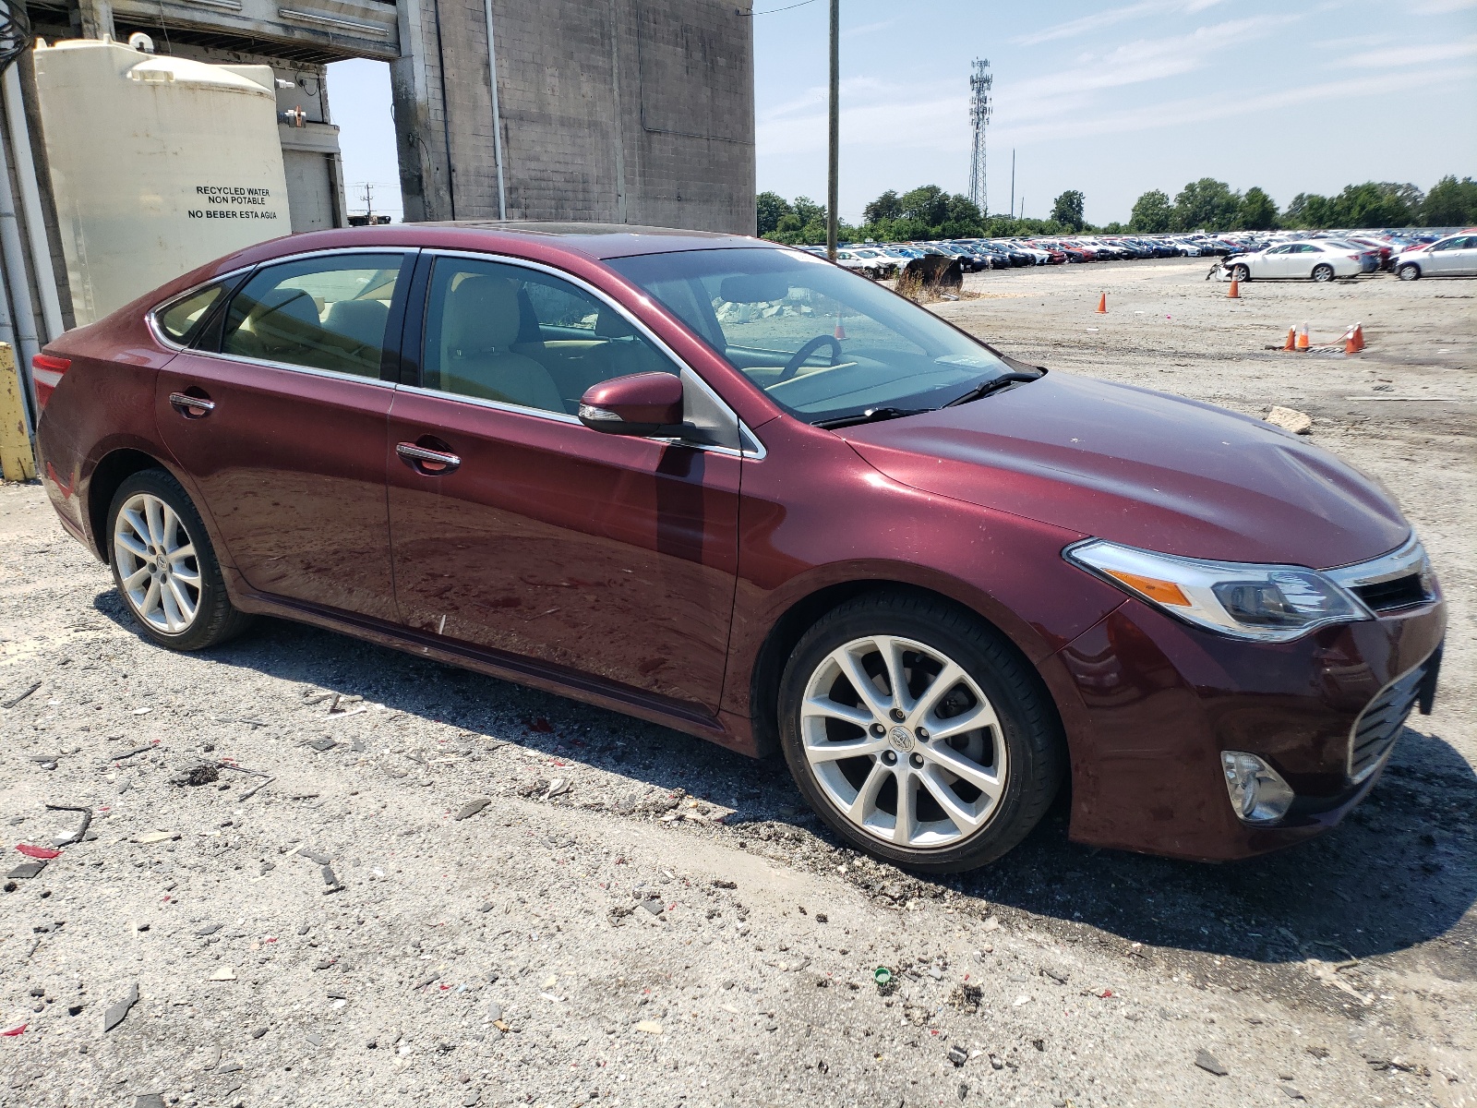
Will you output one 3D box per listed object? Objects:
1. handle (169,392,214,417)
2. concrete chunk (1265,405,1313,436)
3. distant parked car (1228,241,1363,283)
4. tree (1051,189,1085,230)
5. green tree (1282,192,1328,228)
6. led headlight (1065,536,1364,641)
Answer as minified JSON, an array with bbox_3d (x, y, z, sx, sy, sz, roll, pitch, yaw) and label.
[{"bbox_3d":[-1.758,-0.484,3.574,0.215,0.042,0.050,9,18,30],"label":"handle"},{"bbox_3d":[4.188,-1.020,8.450,0.360,0.165,0.250,5,16,19],"label":"concrete chunk"},{"bbox_3d":[20.450,-10.860,41.100,4.750,1.450,1.820,9,18,33],"label":"distant parked car"},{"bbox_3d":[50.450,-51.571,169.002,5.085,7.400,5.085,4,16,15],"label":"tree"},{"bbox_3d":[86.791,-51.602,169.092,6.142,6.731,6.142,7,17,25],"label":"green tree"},{"bbox_3d":[0.988,0.060,2.283,0.585,0.210,0.355,9,18,29],"label":"led headlight"}]

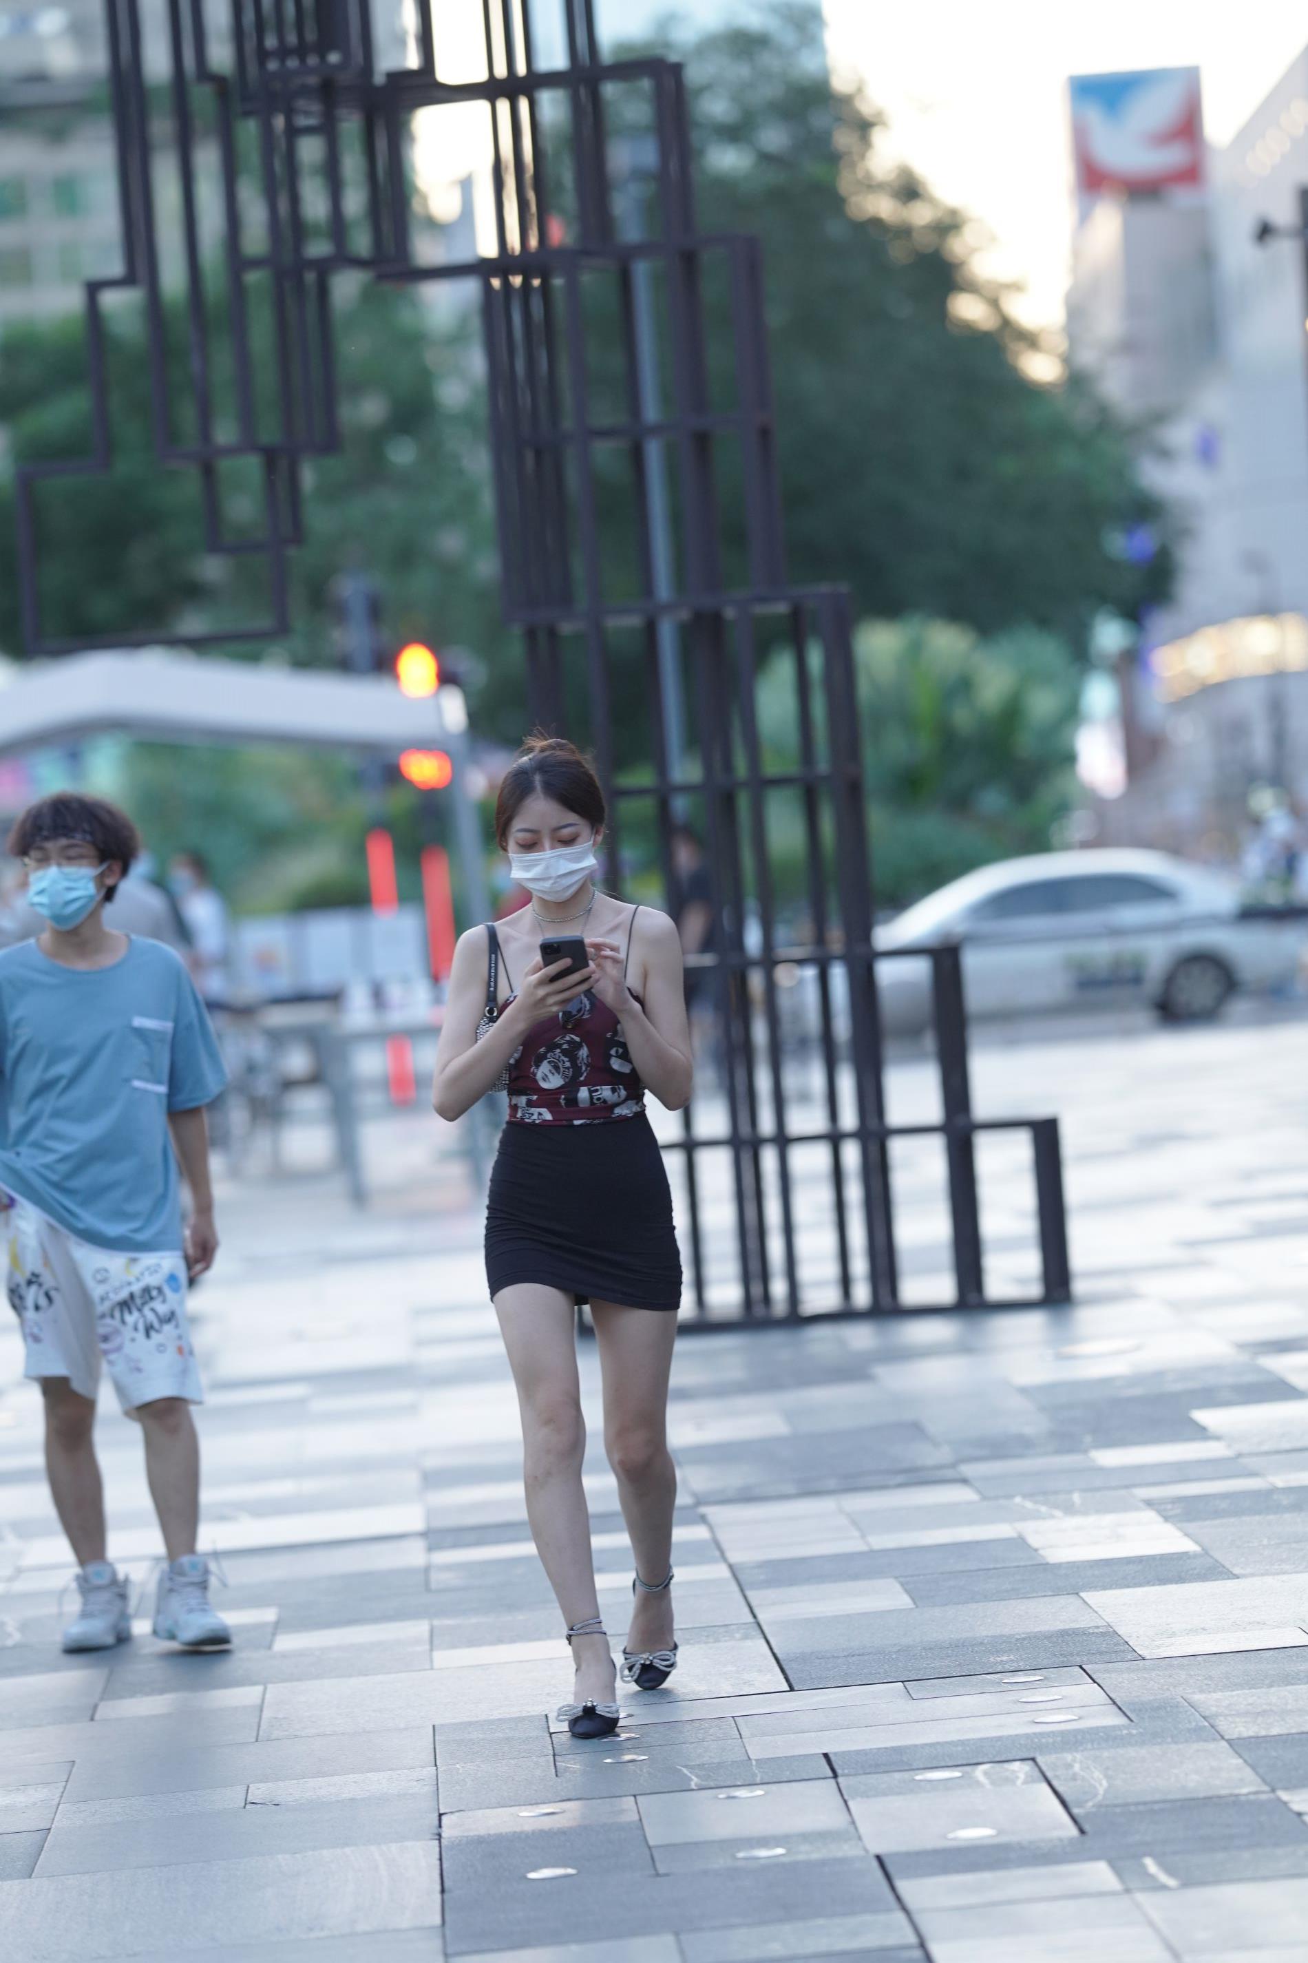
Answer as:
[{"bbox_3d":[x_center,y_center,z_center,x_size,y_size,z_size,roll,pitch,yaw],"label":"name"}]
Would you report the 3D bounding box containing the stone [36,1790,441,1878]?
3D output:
[{"bbox_3d":[-0.632,1.335,11.318,0.606,0.050,0.598,-5,1,-2],"label":"stone"}]

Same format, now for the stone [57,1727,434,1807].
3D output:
[{"bbox_3d":[-0.664,1.324,12.223,0.606,0.050,0.598,-5,1,-2],"label":"stone"}]

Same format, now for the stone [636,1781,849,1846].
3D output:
[{"bbox_3d":[0.140,1.270,11.043,0.300,0.050,0.598,-5,1,-2],"label":"stone"}]

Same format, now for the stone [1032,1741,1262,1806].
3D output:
[{"bbox_3d":[0.749,1.216,11.063,0.300,0.050,0.598,-5,1,-2],"label":"stone"}]

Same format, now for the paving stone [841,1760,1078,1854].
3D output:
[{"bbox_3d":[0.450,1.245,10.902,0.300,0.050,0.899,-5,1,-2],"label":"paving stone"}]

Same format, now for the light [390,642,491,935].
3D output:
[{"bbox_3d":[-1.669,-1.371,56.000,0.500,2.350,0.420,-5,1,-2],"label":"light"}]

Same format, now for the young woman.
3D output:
[{"bbox_3d":[-0.132,0.414,12.557,0.433,1.658,0.660,-5,1,-1],"label":"young woman"}]

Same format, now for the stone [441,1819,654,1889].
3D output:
[{"bbox_3d":[-0.154,1.301,10.731,0.300,0.050,0.598,-5,1,-2],"label":"stone"}]

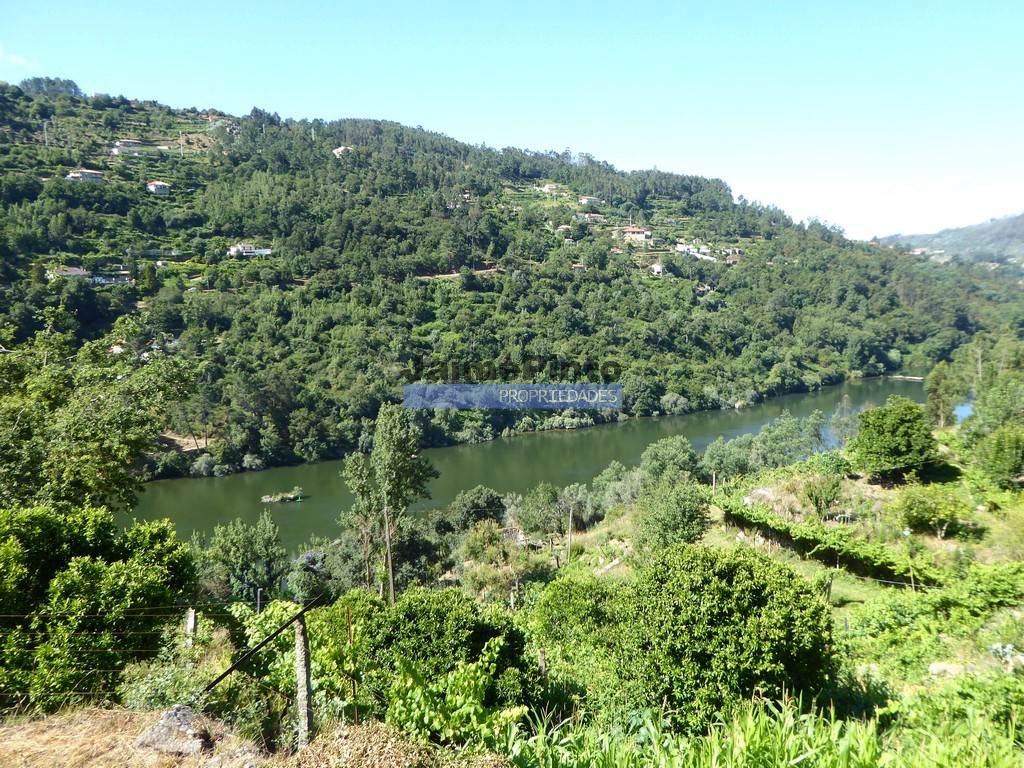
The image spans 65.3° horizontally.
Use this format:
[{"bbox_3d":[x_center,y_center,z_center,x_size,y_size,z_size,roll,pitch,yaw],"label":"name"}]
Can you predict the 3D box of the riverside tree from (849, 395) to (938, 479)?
[{"bbox_3d":[34.301,4.913,72.000,7.800,7.400,7.500,3,10,25],"label":"riverside tree"}]

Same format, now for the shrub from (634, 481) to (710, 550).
[{"bbox_3d":[11.655,9.549,58.000,5.300,4.800,5.000,1,9,11],"label":"shrub"}]

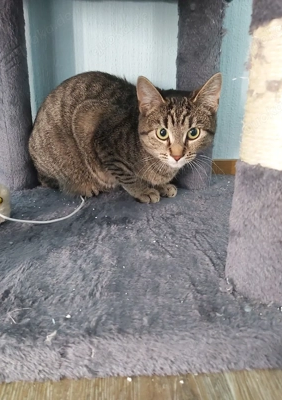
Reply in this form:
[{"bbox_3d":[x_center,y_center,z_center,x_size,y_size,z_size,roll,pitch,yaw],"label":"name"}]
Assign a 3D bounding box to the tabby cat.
[{"bbox_3d":[-0.034,-0.114,0.503,0.312,0.203,0.172,12,20,35],"label":"tabby cat"}]

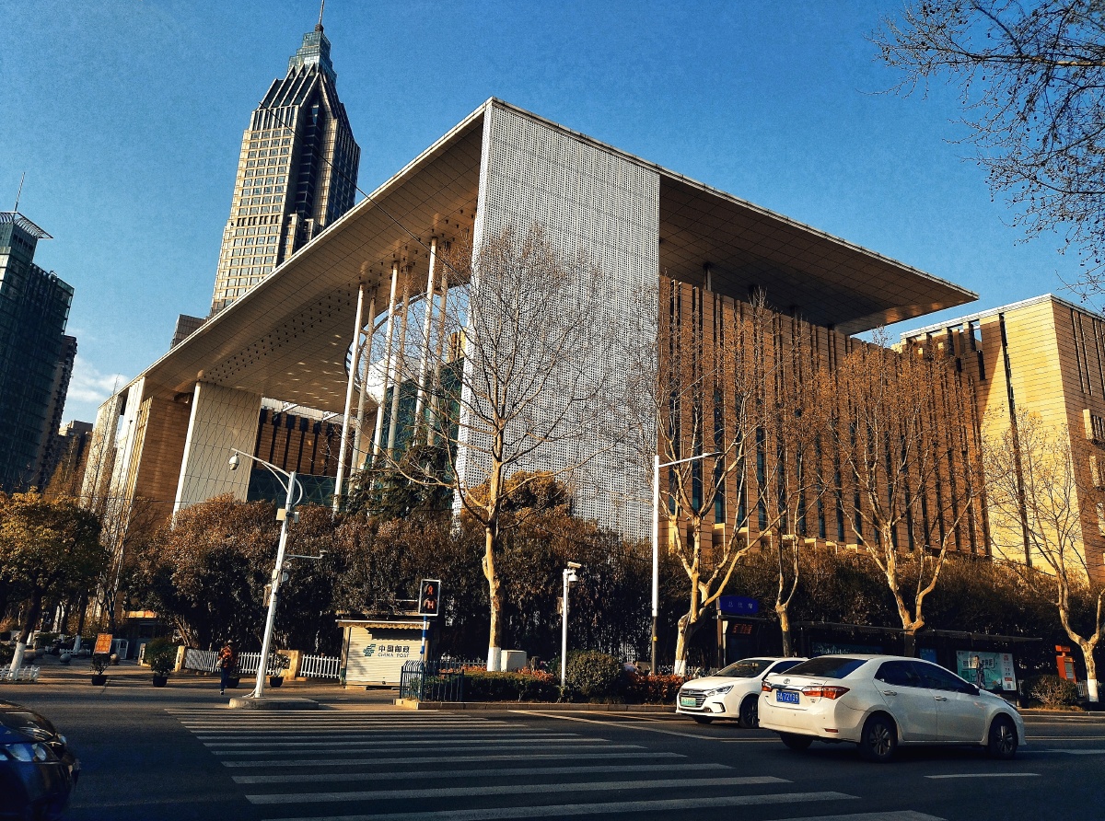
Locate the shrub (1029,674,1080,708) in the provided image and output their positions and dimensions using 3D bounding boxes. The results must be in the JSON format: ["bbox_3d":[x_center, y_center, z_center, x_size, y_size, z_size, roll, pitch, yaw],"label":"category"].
[{"bbox_3d":[21.640,12.114,37.200,1.750,1.300,1.700,11,-19,-28],"label":"shrub"}]

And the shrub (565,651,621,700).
[{"bbox_3d":[1.213,7.733,25.017,1.450,1.434,1.520,3,-17,1],"label":"shrub"}]

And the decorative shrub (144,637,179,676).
[{"bbox_3d":[-18.573,11.717,41.000,1.450,1.700,1.450,2,-17,0],"label":"decorative shrub"}]

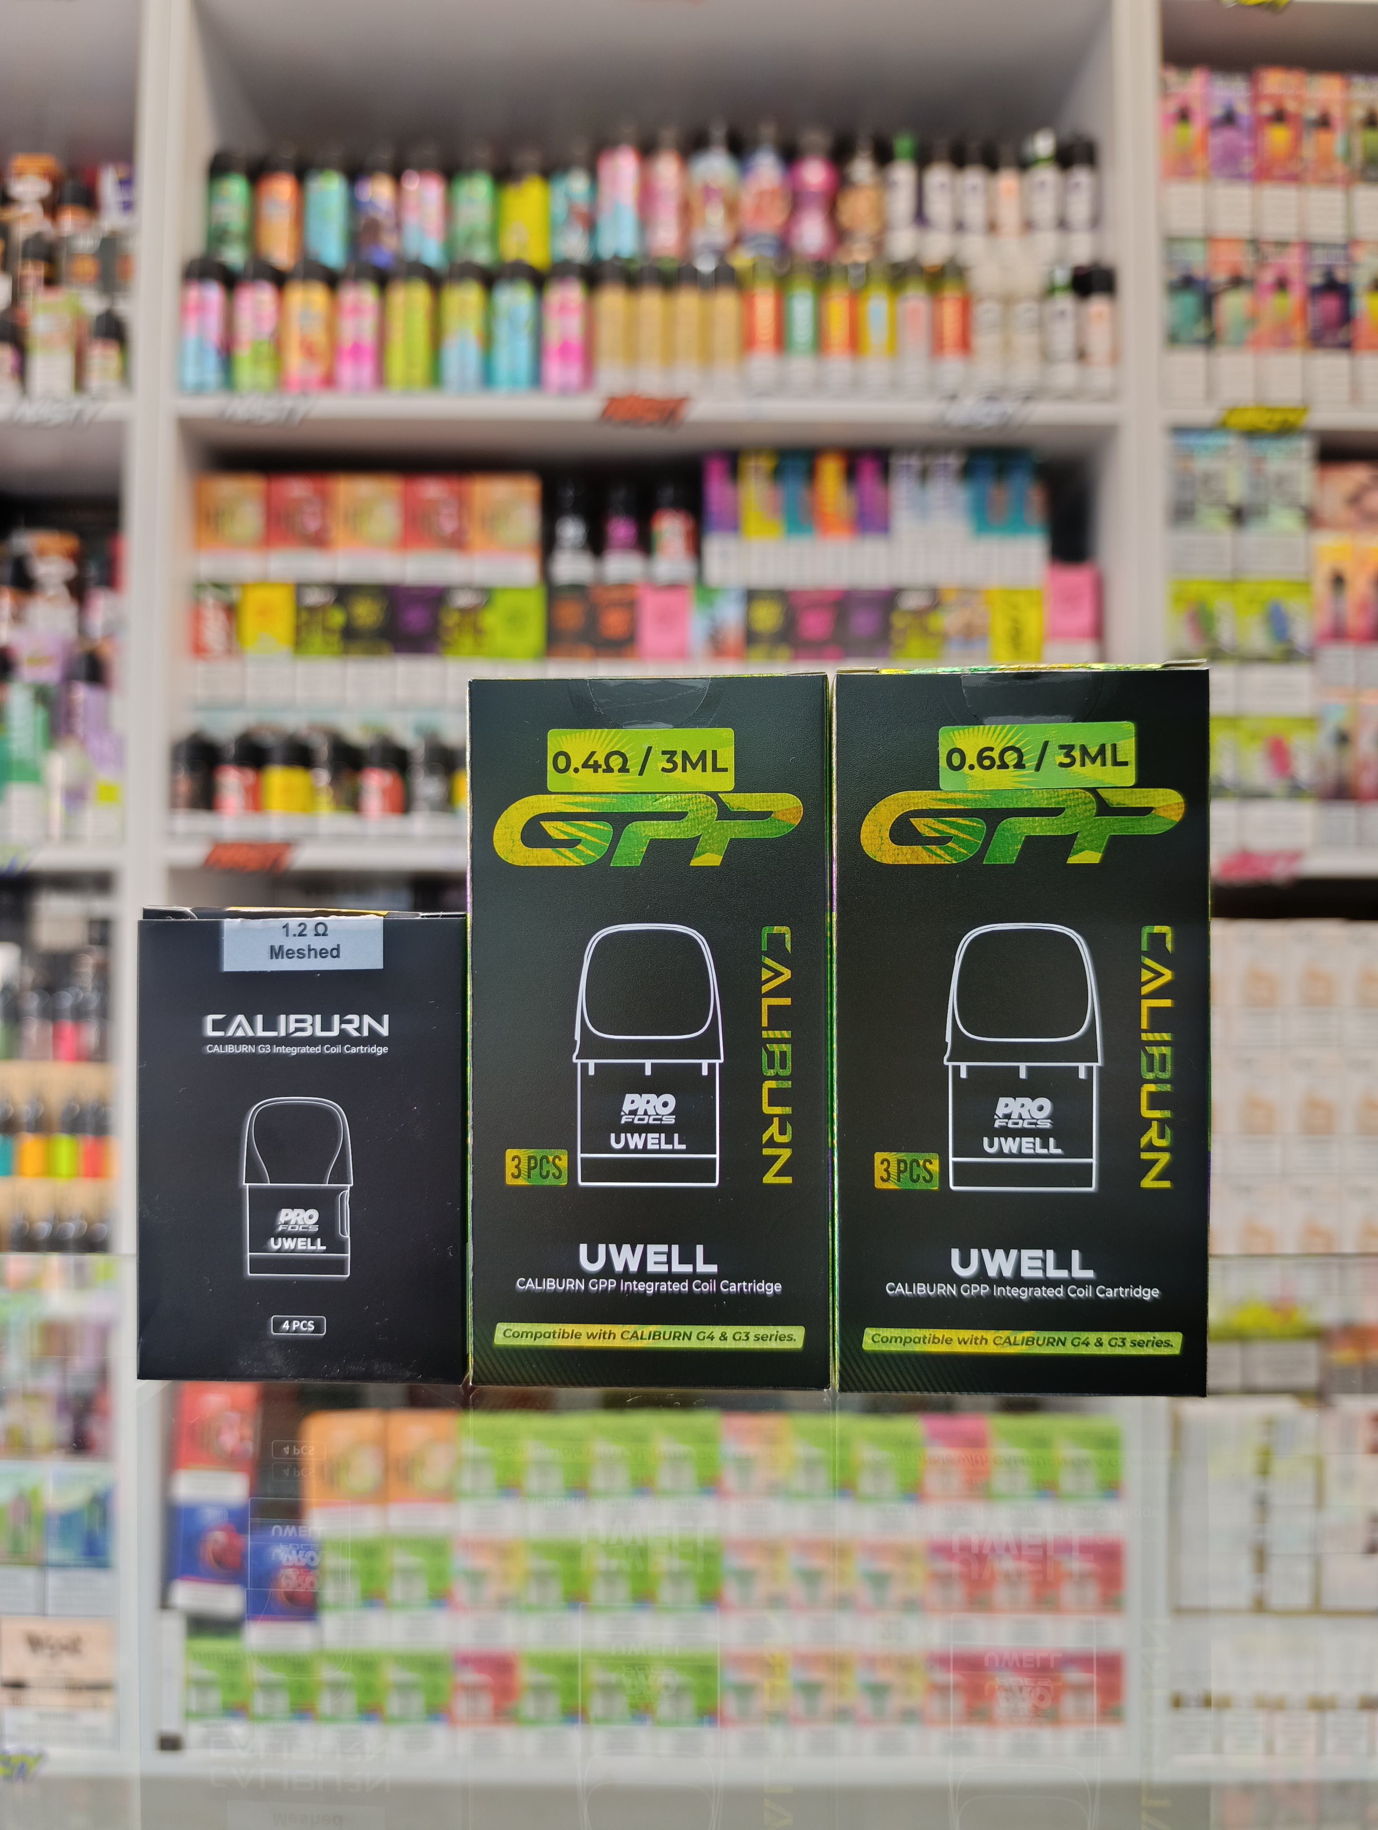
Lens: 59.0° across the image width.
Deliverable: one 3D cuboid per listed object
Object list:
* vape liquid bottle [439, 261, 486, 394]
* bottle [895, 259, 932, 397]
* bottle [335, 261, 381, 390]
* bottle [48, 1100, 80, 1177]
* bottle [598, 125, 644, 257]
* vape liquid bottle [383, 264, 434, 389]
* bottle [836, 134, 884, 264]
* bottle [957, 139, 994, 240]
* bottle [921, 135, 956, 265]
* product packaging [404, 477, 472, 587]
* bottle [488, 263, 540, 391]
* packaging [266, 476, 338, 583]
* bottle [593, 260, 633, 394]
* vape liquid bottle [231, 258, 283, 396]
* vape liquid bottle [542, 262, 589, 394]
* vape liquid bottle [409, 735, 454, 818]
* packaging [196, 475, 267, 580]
[{"bbox_3d":[-0.188,-0.481,1.008,0.038,0.114,0.038,0,-2,0],"label":"vape liquid bottle"},{"bbox_3d":[0.166,-0.428,0.900,0.028,0.105,0.028,0,-2,0],"label":"bottle"},{"bbox_3d":[-0.273,-0.481,1.008,0.038,0.114,0.038,0,-2,0],"label":"bottle"},{"bbox_3d":[-0.513,0.184,1.000,0.024,0.069,0.024,0,-2,0],"label":"bottle"},{"bbox_3d":[-0.054,-0.558,0.957,0.035,0.112,0.035,0,-2,0],"label":"bottle"},{"bbox_3d":[-0.211,-0.431,0.917,0.037,0.109,0.037,0,-2,0],"label":"vape liquid bottle"},{"bbox_3d":[0.141,-0.589,1.005,0.038,0.110,0.038,0,-1,0],"label":"bottle"},{"bbox_3d":[0.222,-0.547,0.942,0.027,0.097,0.027,0,-2,0],"label":"bottle"},{"bbox_3d":[0.215,-0.610,1.048,0.030,0.113,0.030,0,-2,0],"label":"bottle"},{"bbox_3d":[-0.195,-0.292,0.940,0.051,0.083,0.030,0,-2,0],"label":"product packaging"},{"bbox_3d":[-0.135,-0.454,0.940,0.037,0.100,0.037,0,-1,0],"label":"bottle"},{"bbox_3d":[-0.299,-0.292,0.940,0.051,0.083,0.030,0,-2,0],"label":"packaging"},{"bbox_3d":[-0.057,-0.428,0.900,0.028,0.105,0.028,0,-2,0],"label":"bottle"},{"bbox_3d":[-0.358,-0.481,1.008,0.038,0.114,0.038,0,-2,0],"label":"vape liquid bottle"},{"bbox_3d":[-0.102,-0.481,1.008,0.038,0.114,0.038,0,-2,0],"label":"vape liquid bottle"},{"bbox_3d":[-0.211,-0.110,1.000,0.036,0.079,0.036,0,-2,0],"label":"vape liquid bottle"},{"bbox_3d":[-0.366,-0.309,0.989,0.056,0.087,0.027,0,-1,0],"label":"packaging"}]

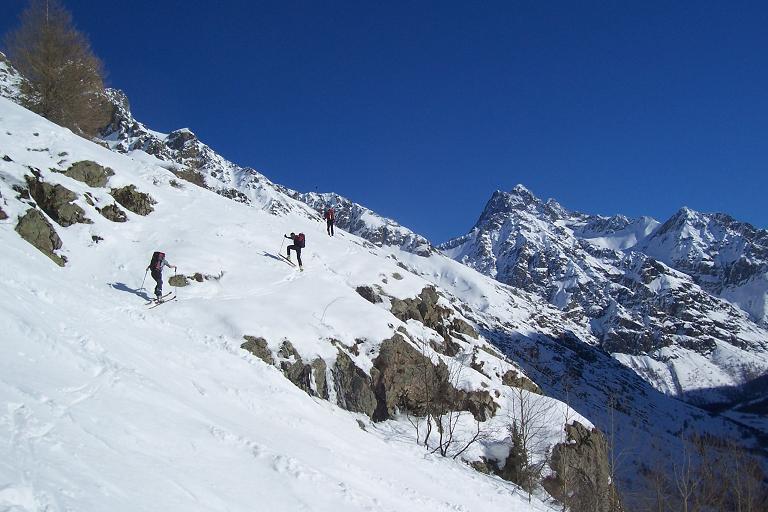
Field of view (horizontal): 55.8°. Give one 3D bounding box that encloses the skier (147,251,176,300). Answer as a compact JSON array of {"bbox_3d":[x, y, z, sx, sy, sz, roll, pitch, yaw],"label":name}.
[{"bbox_3d":[-7.523,0.692,24.500,0.720,1.720,0.780,-3,-5,38],"label":"skier"}]

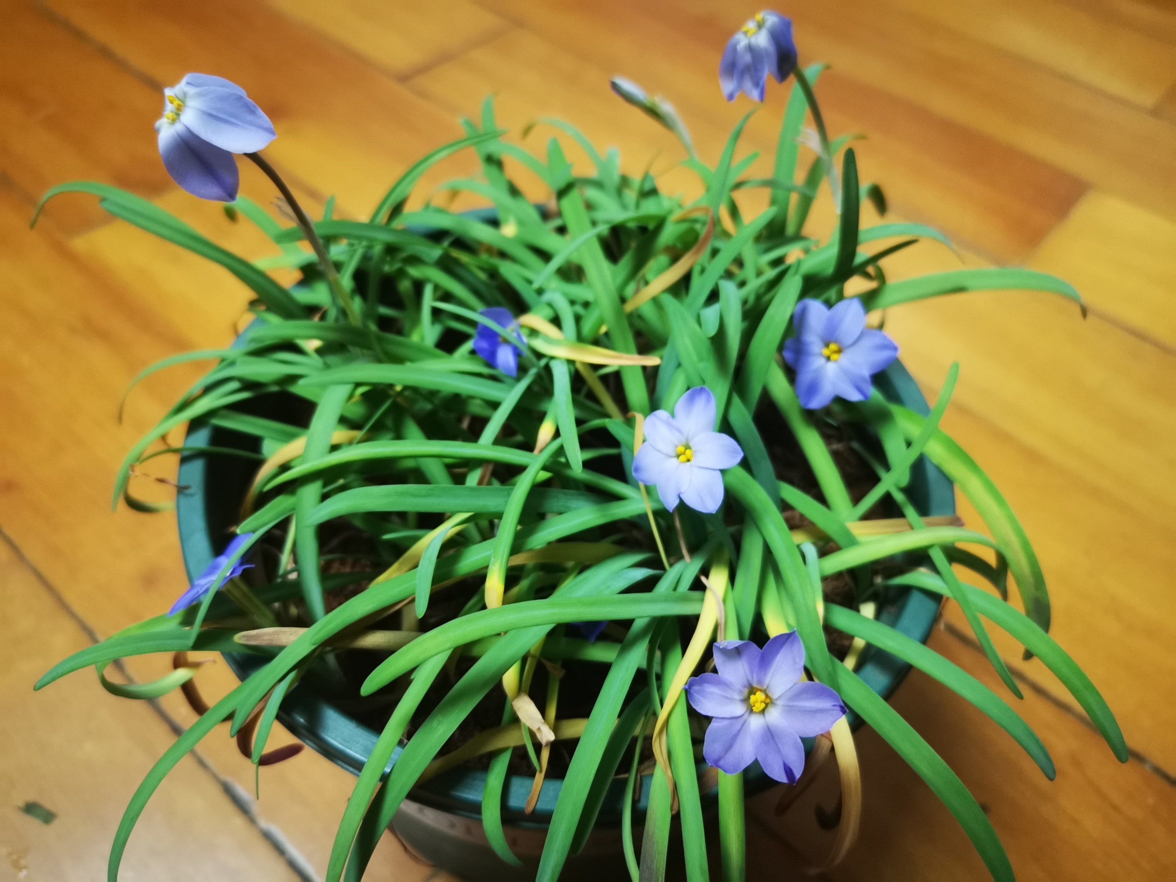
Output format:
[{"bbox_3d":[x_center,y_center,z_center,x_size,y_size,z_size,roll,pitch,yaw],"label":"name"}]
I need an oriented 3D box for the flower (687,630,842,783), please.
[{"bbox_3d":[0.040,0.060,0.207,0.036,0.013,0.035,0,73,8],"label":"flower"}]

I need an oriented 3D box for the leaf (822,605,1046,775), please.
[{"bbox_3d":[0.083,0.057,0.209,0.065,0.017,0.008,35,55,5],"label":"leaf"}]

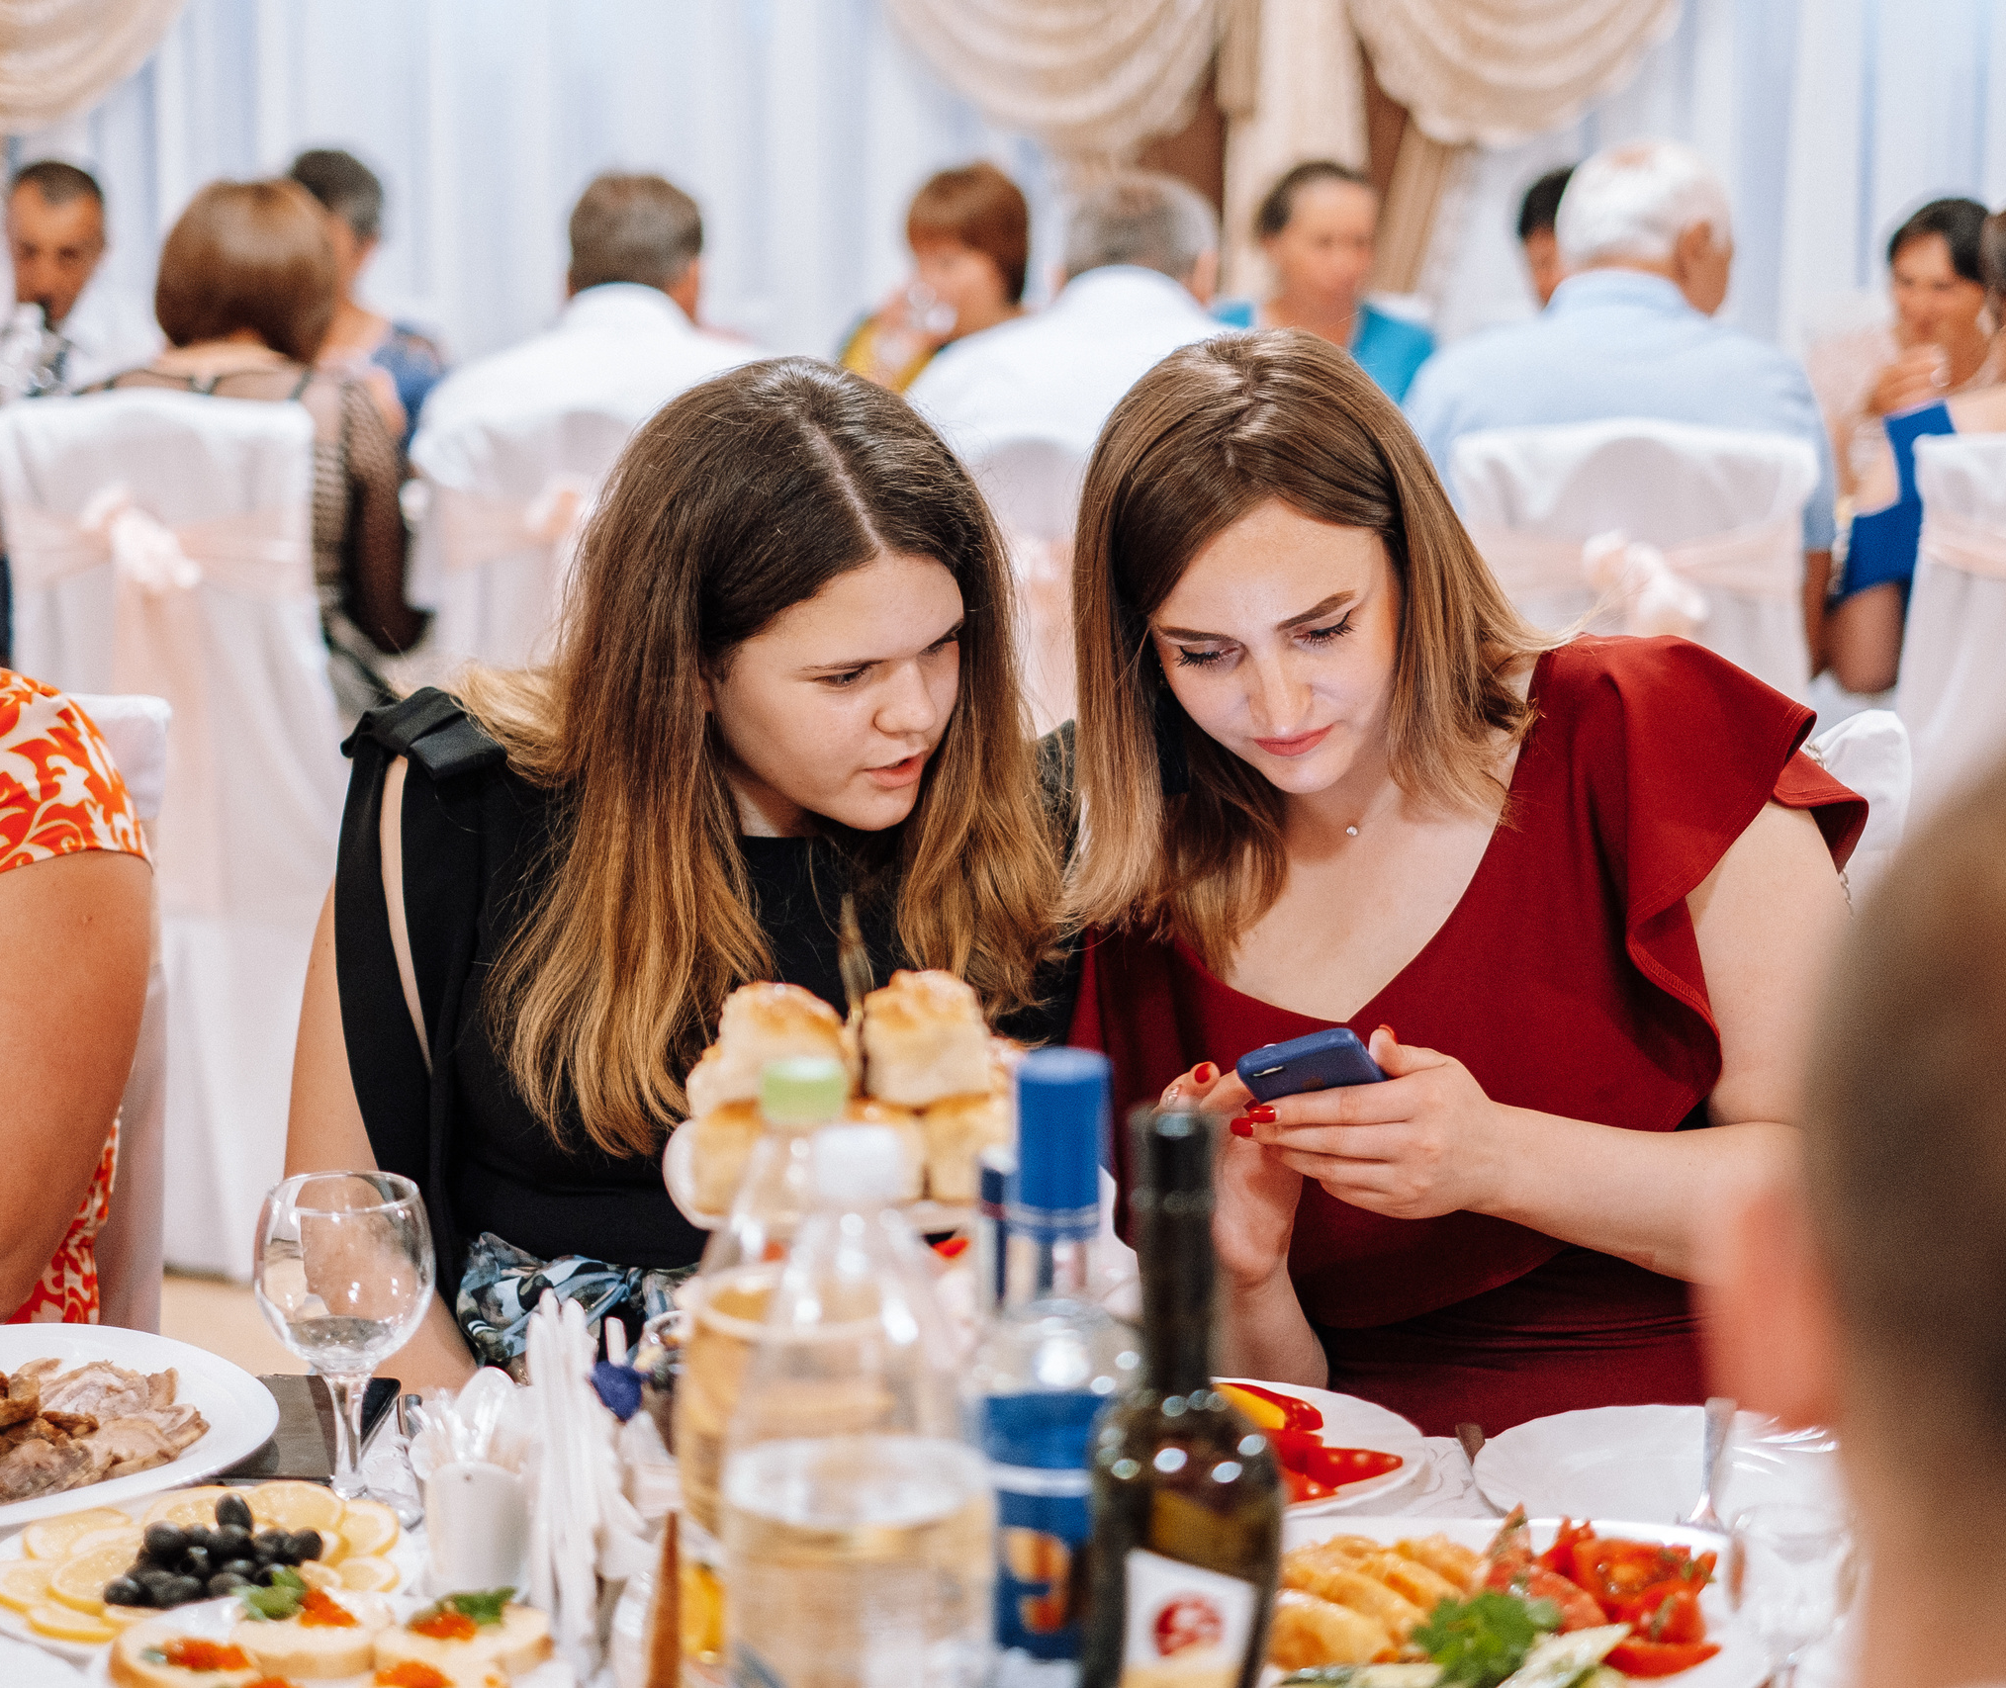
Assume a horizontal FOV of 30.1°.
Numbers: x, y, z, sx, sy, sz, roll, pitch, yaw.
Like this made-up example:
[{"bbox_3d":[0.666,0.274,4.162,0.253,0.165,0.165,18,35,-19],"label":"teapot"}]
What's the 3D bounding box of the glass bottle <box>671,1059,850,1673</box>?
[{"bbox_3d":[-0.071,0.243,1.379,0.090,0.330,0.090,2,12,8],"label":"glass bottle"}]

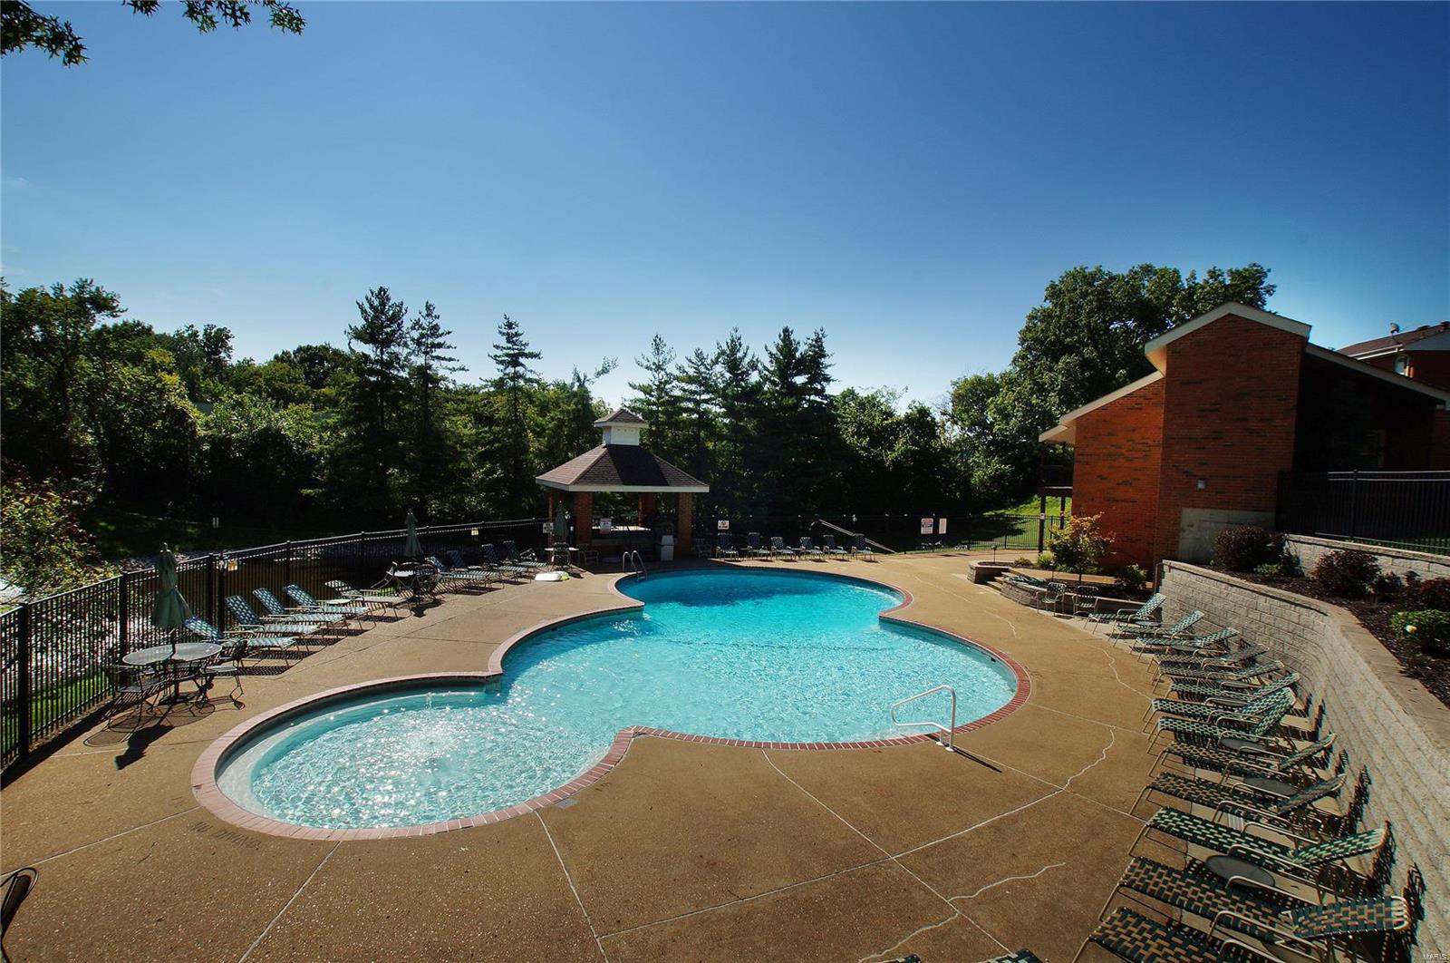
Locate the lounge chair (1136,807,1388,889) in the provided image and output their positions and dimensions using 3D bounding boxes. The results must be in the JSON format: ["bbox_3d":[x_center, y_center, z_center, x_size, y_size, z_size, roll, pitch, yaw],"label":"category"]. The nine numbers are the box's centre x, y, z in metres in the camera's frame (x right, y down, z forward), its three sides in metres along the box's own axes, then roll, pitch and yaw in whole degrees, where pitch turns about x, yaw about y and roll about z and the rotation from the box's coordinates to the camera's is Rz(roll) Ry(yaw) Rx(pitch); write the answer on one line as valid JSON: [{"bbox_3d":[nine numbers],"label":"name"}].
[{"bbox_3d":[5.348,3.692,6.569,0.660,0.905,1.906,0,2,-42],"label":"lounge chair"}]

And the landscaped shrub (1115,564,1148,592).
[{"bbox_3d":[11.815,2.781,18.700,0.900,0.856,0.850,3,3,33],"label":"landscaped shrub"}]

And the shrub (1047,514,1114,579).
[{"bbox_3d":[10.942,2.108,19.800,1.900,2.161,1.800,3,2,29],"label":"shrub"}]

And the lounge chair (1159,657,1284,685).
[{"bbox_3d":[9.105,3.624,11.967,1.945,0.817,0.640,2,2,24],"label":"lounge chair"}]

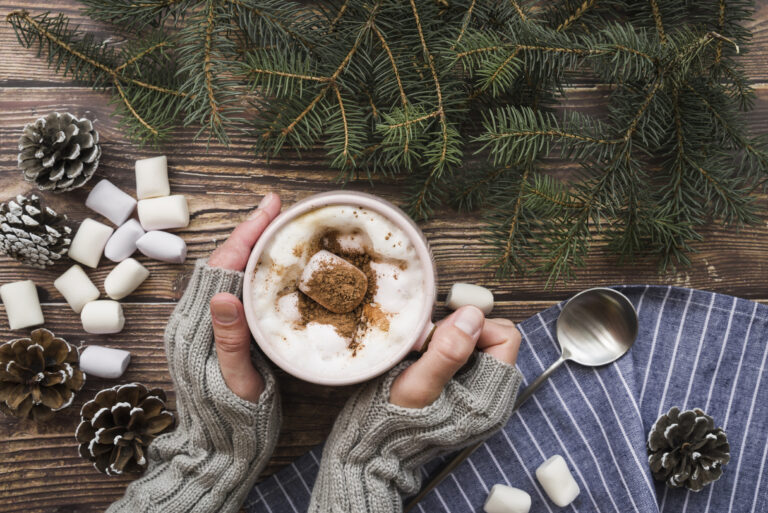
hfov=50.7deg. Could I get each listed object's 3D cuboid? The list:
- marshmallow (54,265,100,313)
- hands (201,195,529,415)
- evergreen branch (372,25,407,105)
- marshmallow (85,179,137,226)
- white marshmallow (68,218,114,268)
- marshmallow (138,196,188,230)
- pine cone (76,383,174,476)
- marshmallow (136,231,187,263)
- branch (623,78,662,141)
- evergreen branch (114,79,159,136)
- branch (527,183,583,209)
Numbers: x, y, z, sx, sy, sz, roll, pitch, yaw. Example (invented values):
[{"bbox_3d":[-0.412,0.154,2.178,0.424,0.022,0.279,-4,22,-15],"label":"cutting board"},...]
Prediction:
[{"bbox_3d":[-0.204,0.021,0.539,0.021,0.021,0.026,-38,90,0],"label":"marshmallow"},{"bbox_3d":[-0.013,0.027,0.497,0.195,0.080,0.135,0,90,0],"label":"hands"},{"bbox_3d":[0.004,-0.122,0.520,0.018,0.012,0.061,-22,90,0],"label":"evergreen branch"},{"bbox_3d":[-0.181,-0.036,0.540,0.028,0.020,0.021,36,90,0],"label":"marshmallow"},{"bbox_3d":[-0.194,-0.009,0.539,0.021,0.021,0.028,27,90,0],"label":"white marshmallow"},{"bbox_3d":[-0.147,-0.029,0.539,0.030,0.021,0.021,-5,90,0],"label":"marshmallow"},{"bbox_3d":[-0.168,0.113,0.526,0.062,0.049,0.061,0,90,0],"label":"pine cone"},{"bbox_3d":[-0.148,-0.007,0.540,0.032,0.021,0.018,14,90,0],"label":"marshmallow"},{"bbox_3d":[0.167,-0.095,0.525,0.013,0.014,0.042,28,90,0],"label":"branch"},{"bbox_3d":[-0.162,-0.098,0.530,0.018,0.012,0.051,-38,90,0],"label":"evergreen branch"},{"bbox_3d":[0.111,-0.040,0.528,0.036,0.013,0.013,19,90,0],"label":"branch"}]

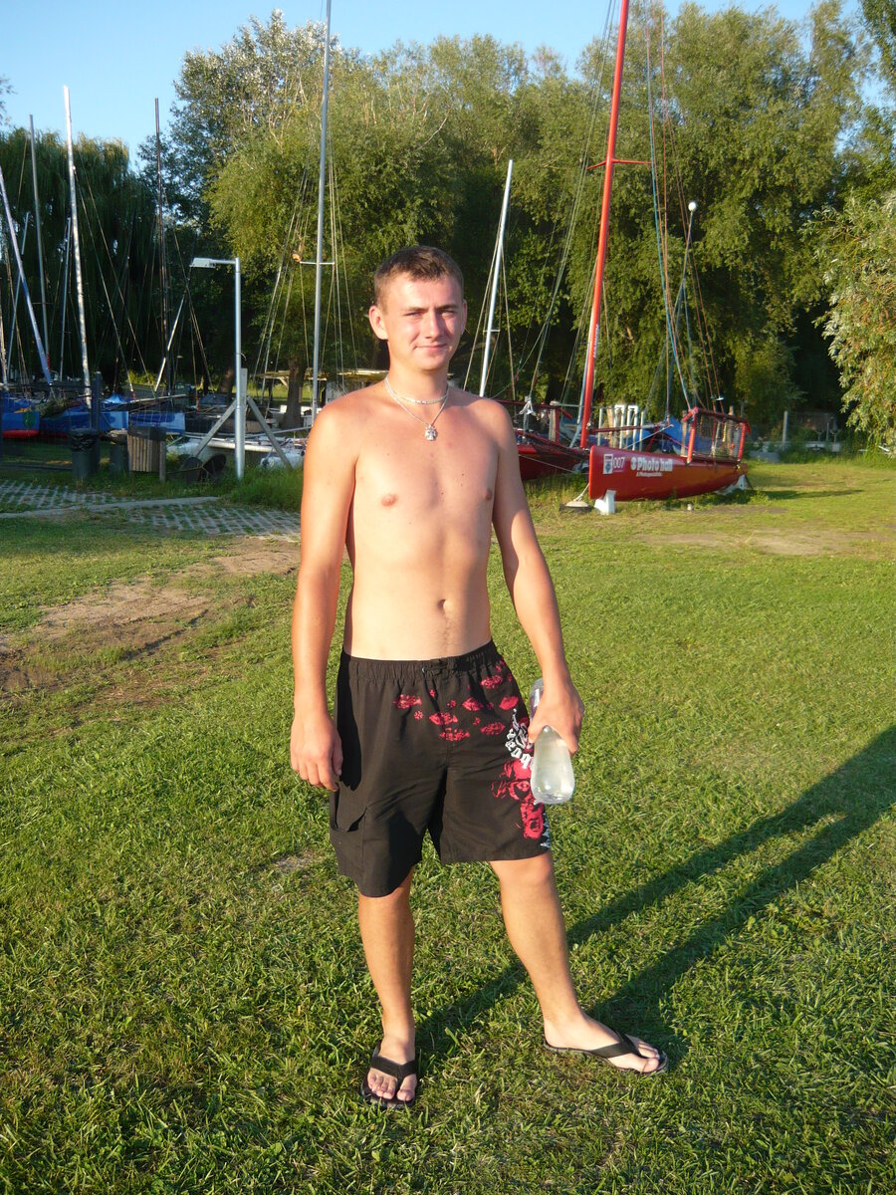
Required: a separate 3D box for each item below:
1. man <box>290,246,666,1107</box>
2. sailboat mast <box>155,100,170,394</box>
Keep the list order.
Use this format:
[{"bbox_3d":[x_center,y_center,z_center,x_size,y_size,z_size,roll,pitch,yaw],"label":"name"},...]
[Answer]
[{"bbox_3d":[0.065,0.176,2.472,0.790,1.800,0.440,-3,12,-21],"label":"man"},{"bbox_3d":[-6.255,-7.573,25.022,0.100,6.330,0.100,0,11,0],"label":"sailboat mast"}]

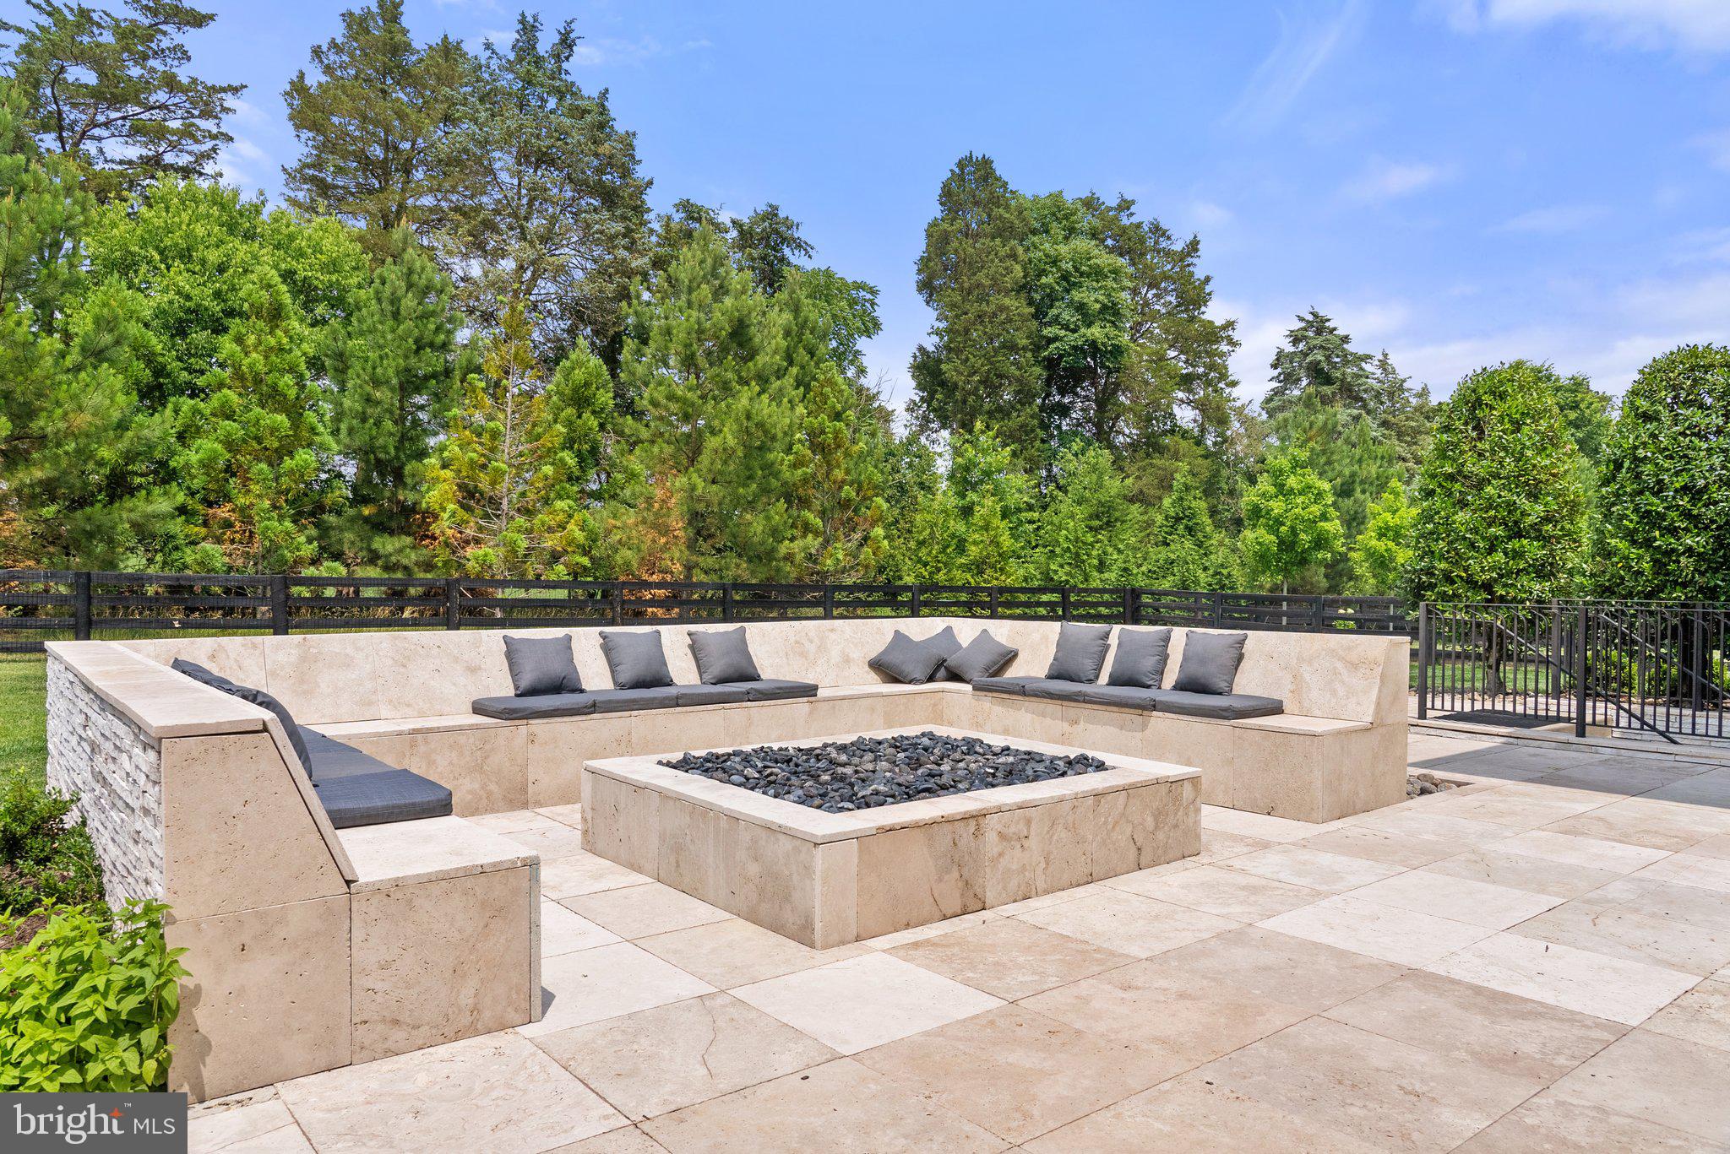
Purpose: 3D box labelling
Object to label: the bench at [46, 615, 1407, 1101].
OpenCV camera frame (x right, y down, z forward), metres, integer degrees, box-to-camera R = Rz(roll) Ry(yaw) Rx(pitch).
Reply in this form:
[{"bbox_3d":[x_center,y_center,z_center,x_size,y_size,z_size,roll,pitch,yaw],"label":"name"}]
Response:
[{"bbox_3d":[-0.597,0.808,6.231,6.036,0.910,4.216,0,0,-38],"label":"bench"}]

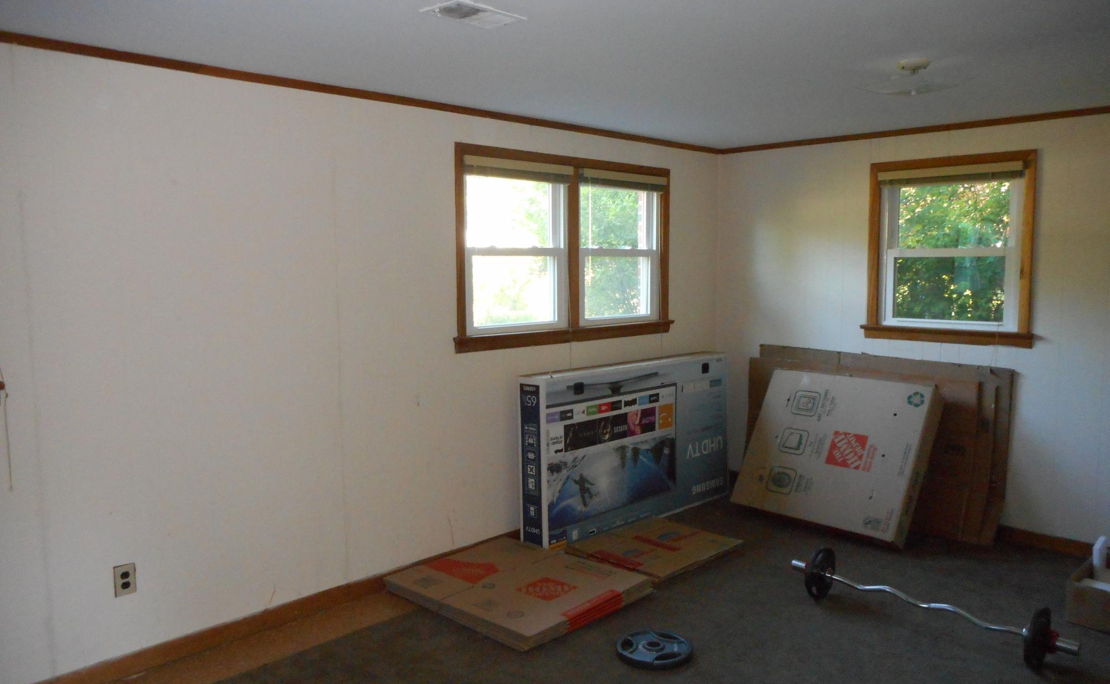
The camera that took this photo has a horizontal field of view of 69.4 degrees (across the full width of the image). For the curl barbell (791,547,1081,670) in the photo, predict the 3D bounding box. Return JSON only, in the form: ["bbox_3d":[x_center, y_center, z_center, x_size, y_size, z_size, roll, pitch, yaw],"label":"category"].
[{"bbox_3d":[1.510,1.072,3.329,1.160,0.236,0.236,6,8,45],"label":"curl barbell"}]

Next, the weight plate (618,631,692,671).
[{"bbox_3d":[0.388,1.190,3.135,0.289,0.042,0.289,0,6,0],"label":"weight plate"}]

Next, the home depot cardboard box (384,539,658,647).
[{"bbox_3d":[-0.177,1.124,3.724,0.916,0.058,0.805,5,8,42],"label":"home depot cardboard box"}]

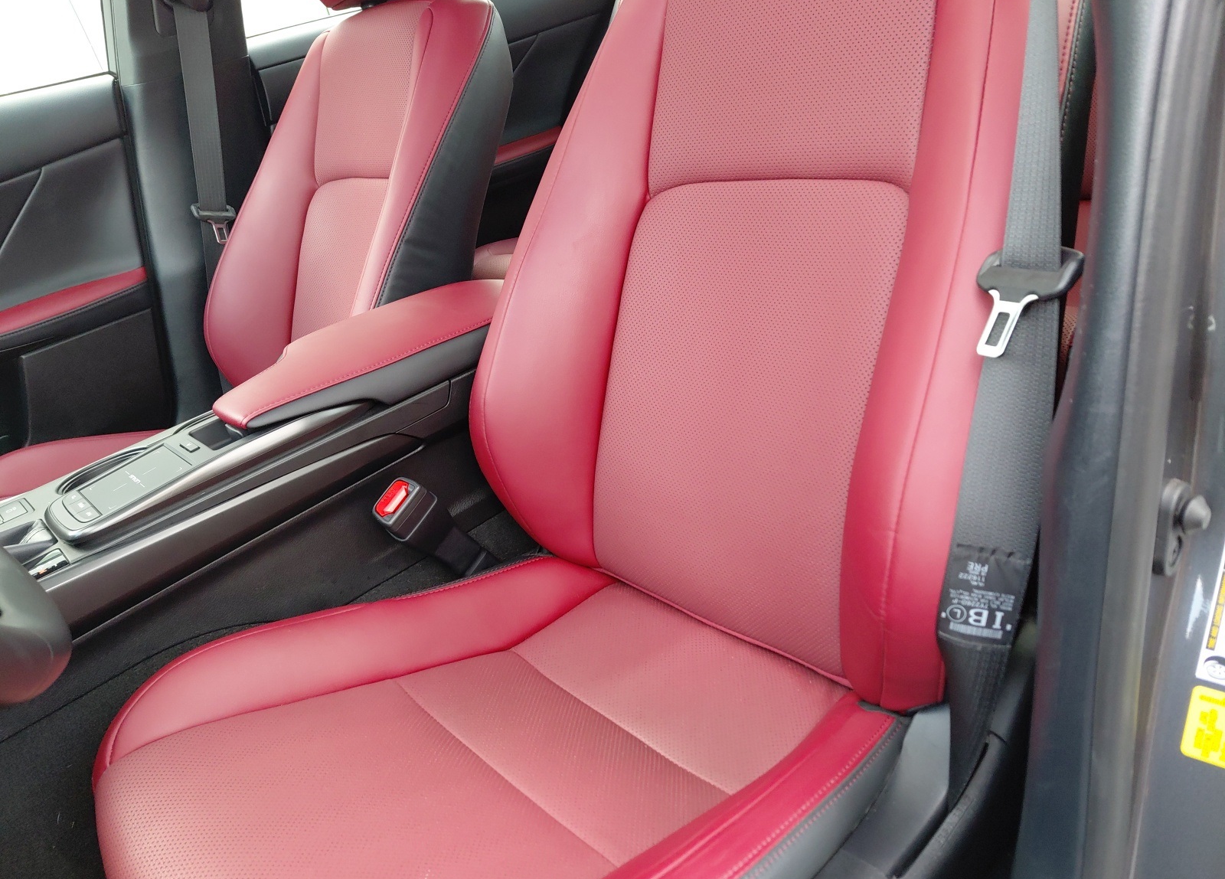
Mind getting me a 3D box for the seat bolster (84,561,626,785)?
[{"bbox_3d":[-0.210,0.194,0.833,0.503,0.101,0.106,-18,23,-38],"label":"seat bolster"}]

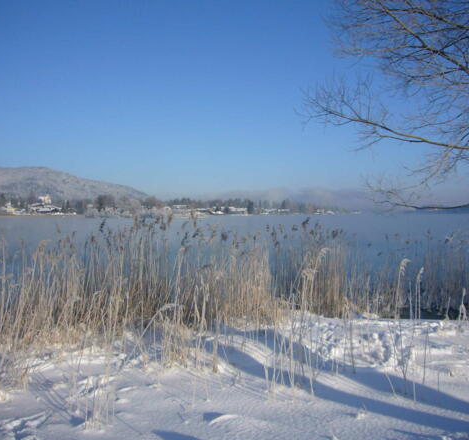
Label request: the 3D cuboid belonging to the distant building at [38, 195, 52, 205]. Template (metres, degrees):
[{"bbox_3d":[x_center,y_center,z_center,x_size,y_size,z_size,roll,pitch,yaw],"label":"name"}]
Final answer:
[{"bbox_3d":[-188.119,-20.297,470.000,13.000,10.000,11.000,0,1,-19],"label":"distant building"}]

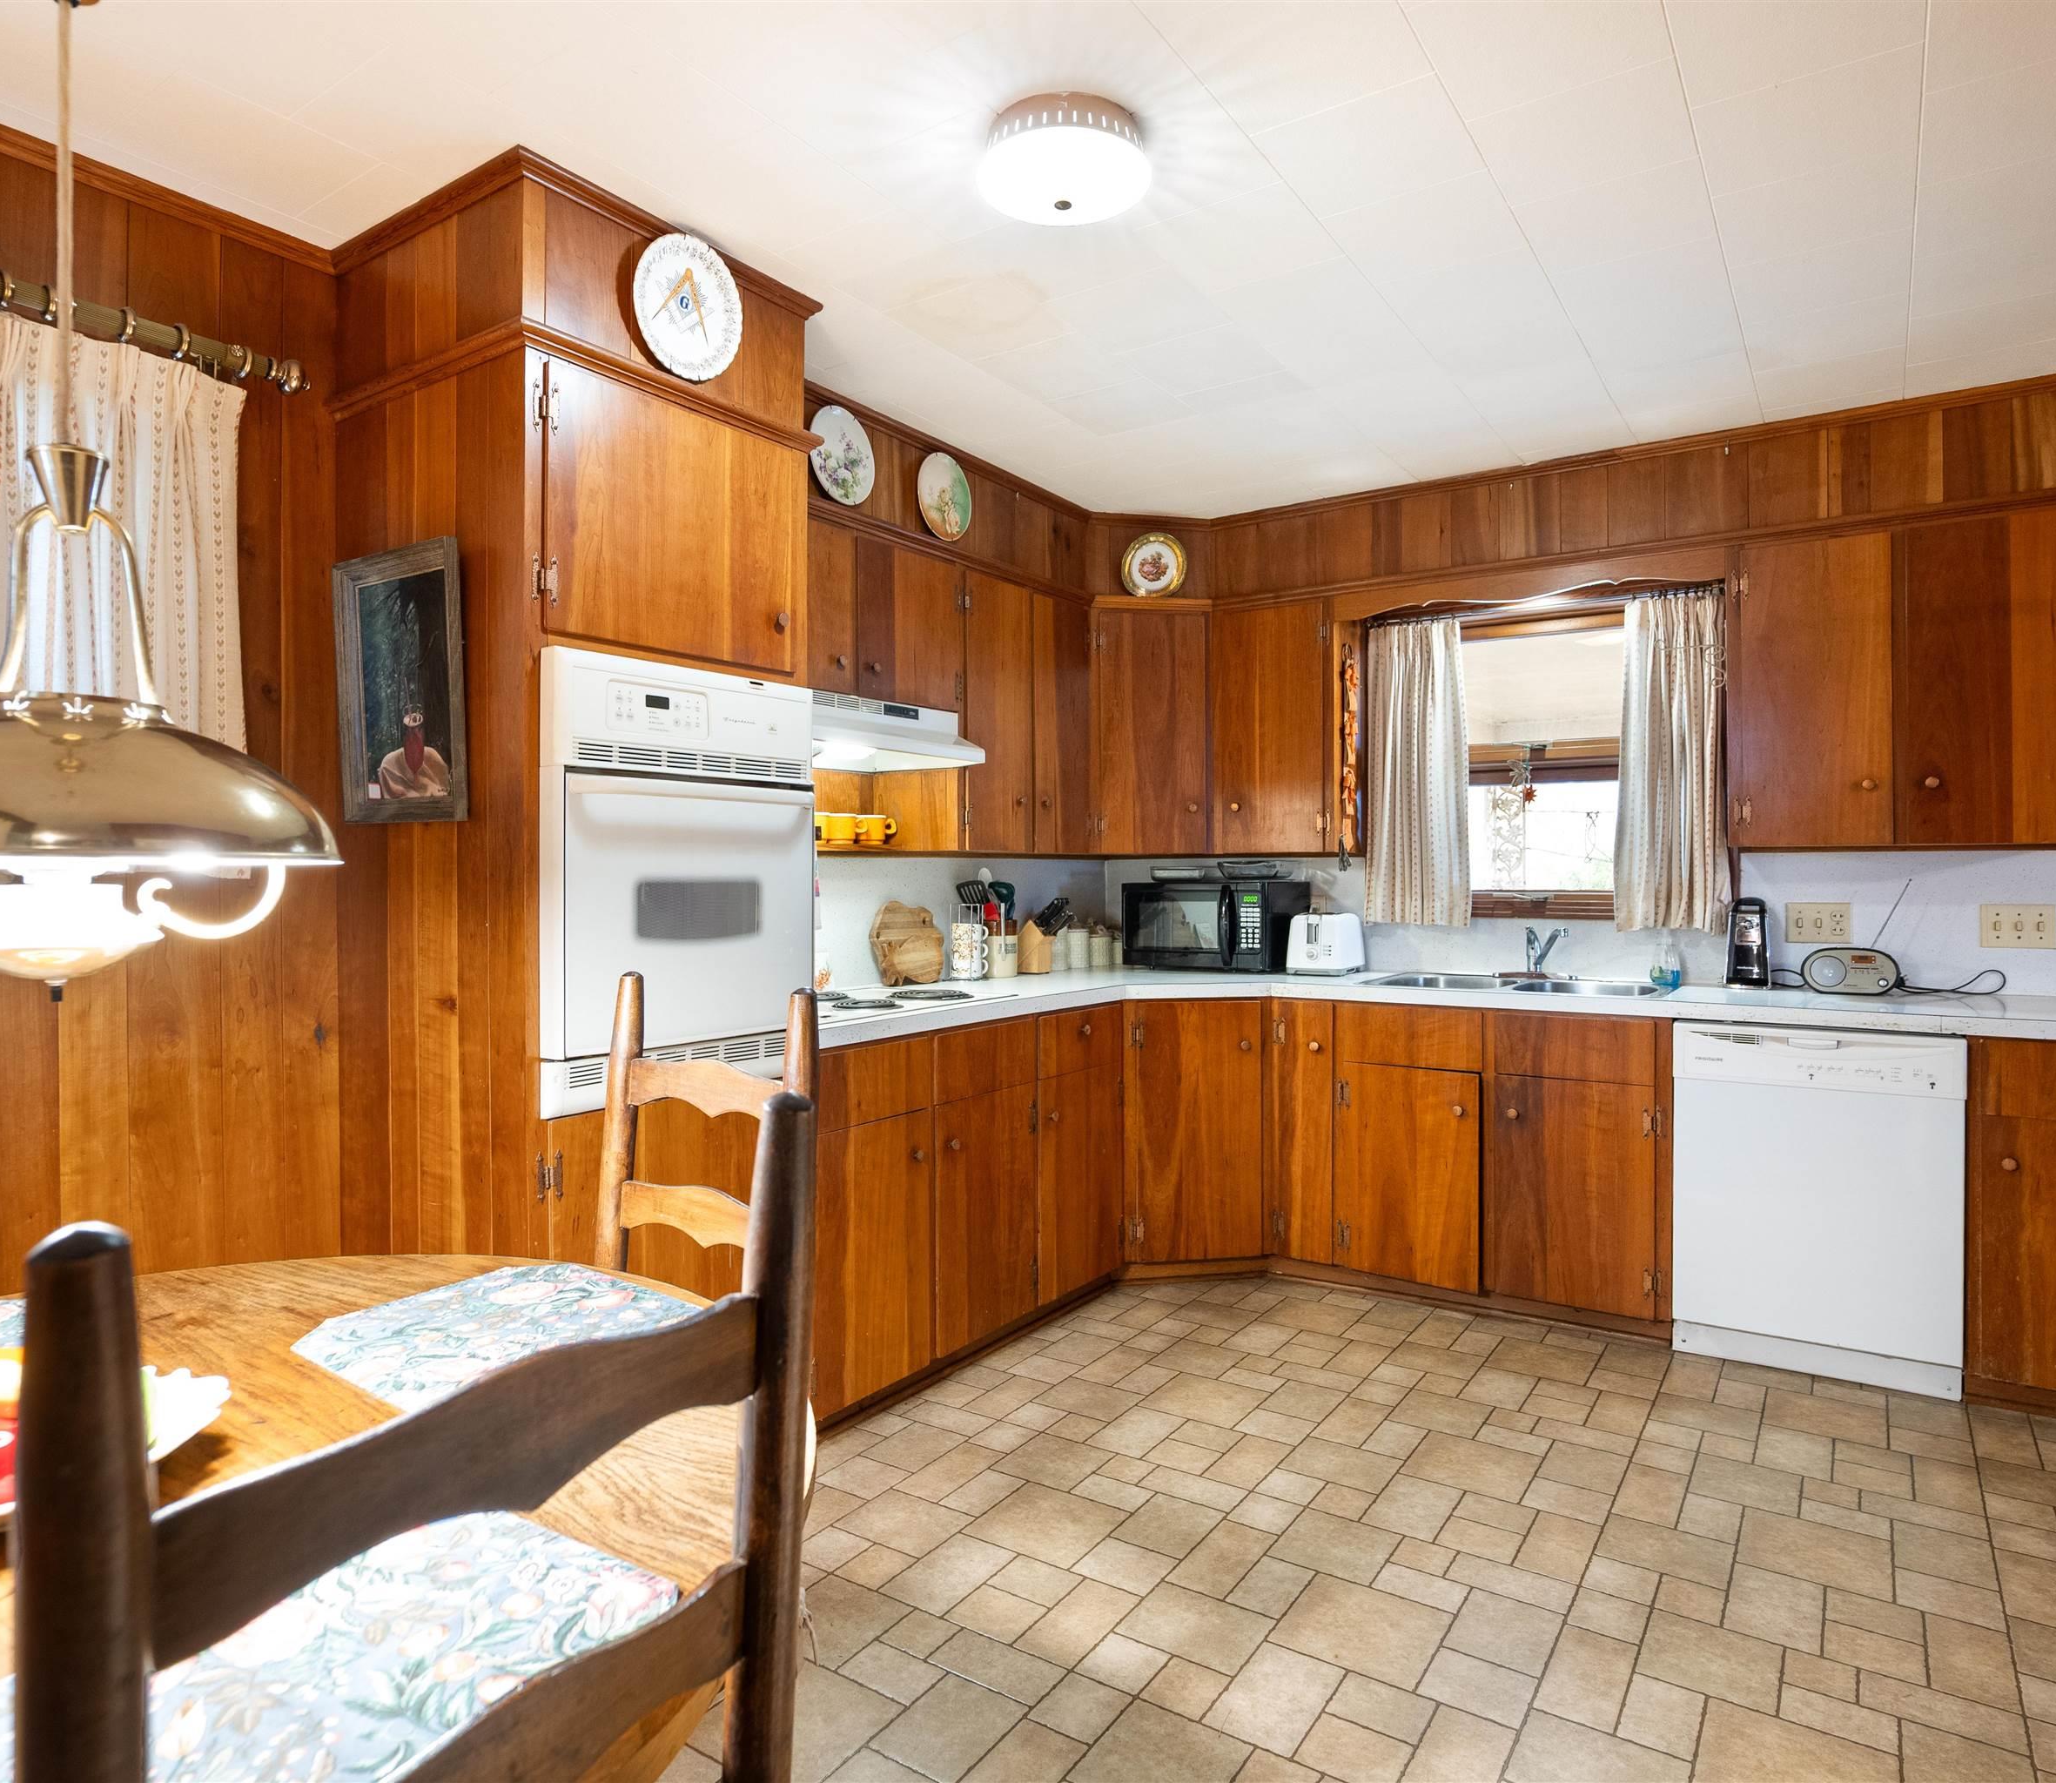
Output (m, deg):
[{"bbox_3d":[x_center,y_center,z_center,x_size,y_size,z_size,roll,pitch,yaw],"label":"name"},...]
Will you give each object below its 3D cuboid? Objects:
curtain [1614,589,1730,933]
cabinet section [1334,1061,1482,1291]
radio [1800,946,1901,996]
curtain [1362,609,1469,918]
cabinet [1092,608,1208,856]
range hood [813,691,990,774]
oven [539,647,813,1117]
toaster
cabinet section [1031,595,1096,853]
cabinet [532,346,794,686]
[{"bbox_3d":[1.950,-0.392,3.609,0.305,1.032,0.070,0,0,33],"label":"curtain"},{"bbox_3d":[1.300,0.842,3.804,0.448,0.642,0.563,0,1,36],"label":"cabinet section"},{"bbox_3d":[2.296,0.223,3.315,0.228,0.137,0.120,0,1,34],"label":"radio"},{"bbox_3d":[1.317,-0.403,4.033,0.360,1.045,0.090,0,1,34],"label":"curtain"},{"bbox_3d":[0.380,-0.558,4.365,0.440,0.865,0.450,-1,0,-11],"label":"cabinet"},{"bbox_3d":[-0.537,-0.442,3.207,0.425,0.165,0.870,0,1,34],"label":"range hood"},{"bbox_3d":[-0.842,-0.018,2.369,0.580,0.770,0.605,0,0,34],"label":"oven"},{"bbox_3d":[1.046,0.191,4.136,0.195,0.205,0.265,0,1,34],"label":"toaster"},{"bbox_3d":[-0.005,-0.551,4.101,0.310,0.848,0.335,0,1,36],"label":"cabinet section"},{"bbox_3d":[-0.881,-0.678,2.415,0.580,0.470,0.615,0,0,34],"label":"cabinet"}]

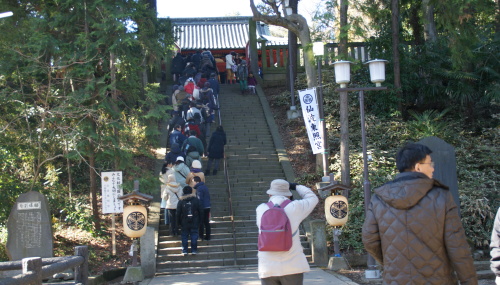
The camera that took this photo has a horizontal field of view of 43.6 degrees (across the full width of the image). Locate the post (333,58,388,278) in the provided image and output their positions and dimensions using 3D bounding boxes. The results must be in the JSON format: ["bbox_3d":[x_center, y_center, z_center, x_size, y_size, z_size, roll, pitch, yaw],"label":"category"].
[{"bbox_3d":[2.191,0.454,11.822,1.080,4.142,0.430,-3,-7,3],"label":"post"}]

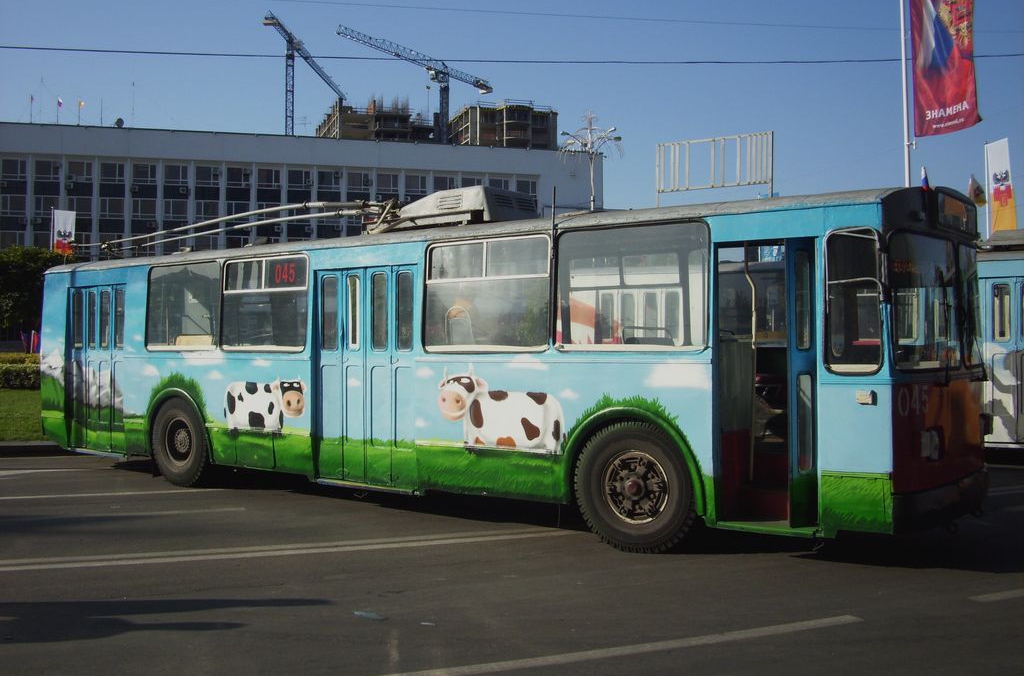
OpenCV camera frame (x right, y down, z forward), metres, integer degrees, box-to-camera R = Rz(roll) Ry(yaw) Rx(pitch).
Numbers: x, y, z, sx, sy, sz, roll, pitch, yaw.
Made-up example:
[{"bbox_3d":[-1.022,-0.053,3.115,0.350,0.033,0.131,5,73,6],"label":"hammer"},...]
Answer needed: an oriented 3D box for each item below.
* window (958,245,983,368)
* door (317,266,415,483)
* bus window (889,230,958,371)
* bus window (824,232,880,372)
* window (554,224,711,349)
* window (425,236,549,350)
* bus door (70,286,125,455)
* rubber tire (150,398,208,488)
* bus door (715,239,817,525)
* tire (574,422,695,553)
[{"bbox_3d":[3.793,-0.251,8.270,0.120,1.020,1.154,0,0,32],"label":"window"},{"bbox_3d":[-1.464,0.381,9.974,1.391,2.158,0.100,0,0,37],"label":"door"},{"bbox_3d":[3.053,-0.252,7.344,1.163,0.978,0.120,0,0,-45],"label":"bus window"},{"bbox_3d":[2.392,-0.256,7.056,0.405,1.024,0.070,0,0,37],"label":"bus window"},{"bbox_3d":[0.944,-0.395,8.142,1.411,1.009,0.070,0,0,37],"label":"window"},{"bbox_3d":[-0.246,-0.386,9.035,1.418,1.014,0.070,0,0,37],"label":"window"},{"bbox_3d":[-5.301,0.399,12.853,1.317,2.127,0.100,0,0,37],"label":"bus door"},{"bbox_3d":[-3.808,1.224,11.921,1.055,1.055,0.290,0,0,37],"label":"rubber tire"},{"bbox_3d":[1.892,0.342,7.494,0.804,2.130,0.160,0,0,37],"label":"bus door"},{"bbox_3d":[1.080,1.210,8.254,1.055,1.055,0.290,0,0,37],"label":"tire"}]

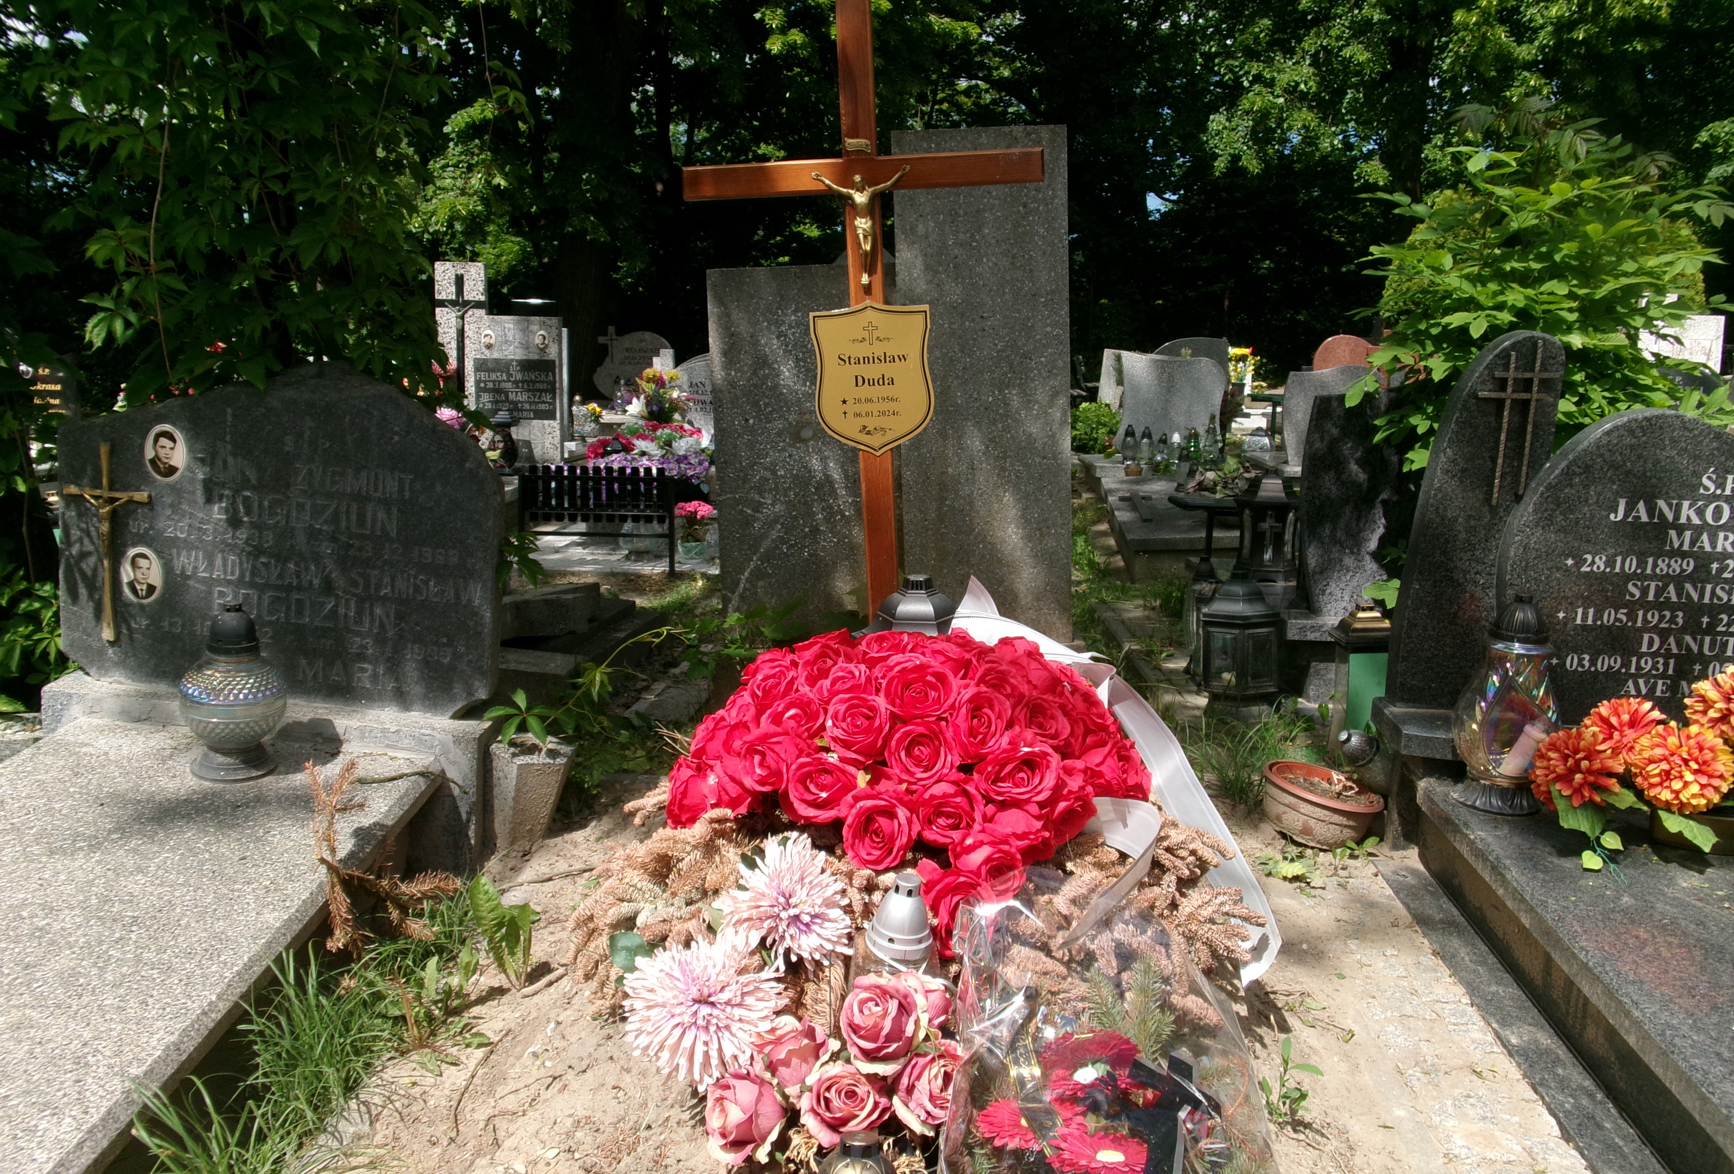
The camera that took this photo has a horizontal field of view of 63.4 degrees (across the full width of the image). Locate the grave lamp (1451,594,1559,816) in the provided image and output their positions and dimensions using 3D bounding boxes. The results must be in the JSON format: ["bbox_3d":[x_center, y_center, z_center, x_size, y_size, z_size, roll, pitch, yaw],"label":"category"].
[{"bbox_3d":[1.168,0.205,2.553,0.192,0.380,0.192,1,13,0],"label":"grave lamp"}]

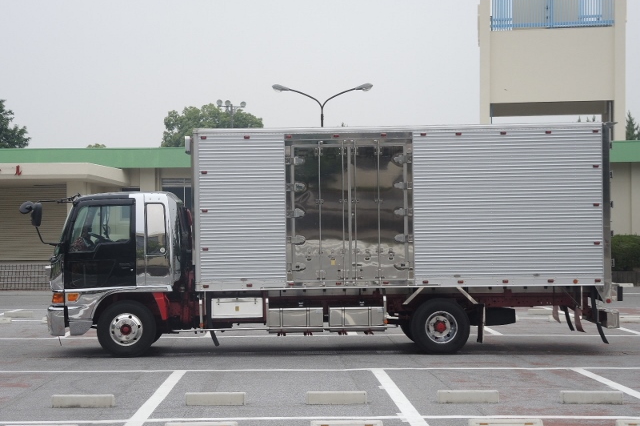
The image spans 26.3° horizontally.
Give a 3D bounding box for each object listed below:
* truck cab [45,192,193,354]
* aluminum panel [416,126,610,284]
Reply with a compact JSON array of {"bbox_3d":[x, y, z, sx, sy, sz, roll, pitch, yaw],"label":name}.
[{"bbox_3d":[-2.900,0.875,20.450,1.900,2.300,2.250,-1,-1,0],"label":"truck cab"},{"bbox_3d":[2.673,-0.094,19.340,2.722,2.257,0.080,-1,-1,0],"label":"aluminum panel"}]

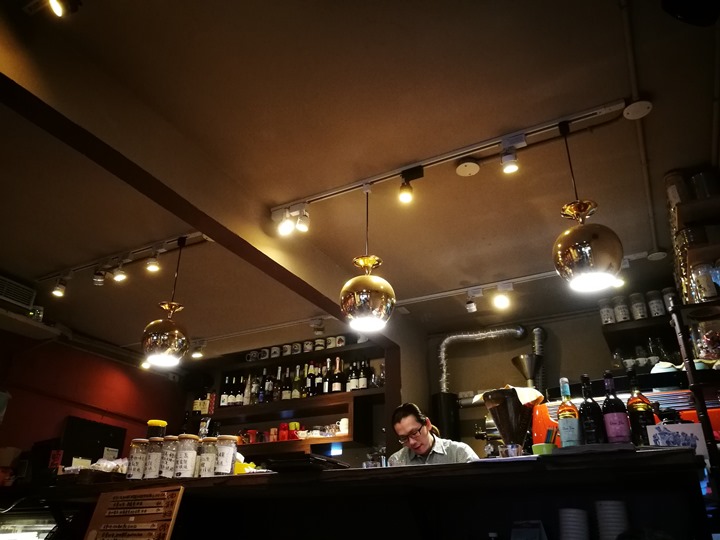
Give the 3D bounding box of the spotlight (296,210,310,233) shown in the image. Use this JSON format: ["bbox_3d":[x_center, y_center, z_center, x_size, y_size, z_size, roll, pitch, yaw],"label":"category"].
[{"bbox_3d":[-0.296,-0.254,2.942,0.080,0.105,0.070,8,-26,-15],"label":"spotlight"}]

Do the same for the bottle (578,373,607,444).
[{"bbox_3d":[0.905,0.548,2.195,0.079,0.285,0.079,-13,-30,25],"label":"bottle"}]

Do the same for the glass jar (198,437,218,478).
[{"bbox_3d":[-0.775,0.954,2.862,0.084,0.195,0.084,7,-26,-13],"label":"glass jar"}]

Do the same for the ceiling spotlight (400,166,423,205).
[{"bbox_3d":[0.259,-0.434,2.886,0.110,0.160,0.075,-12,-29,25],"label":"ceiling spotlight"}]

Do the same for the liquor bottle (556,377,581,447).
[{"bbox_3d":[0.827,0.567,2.234,0.075,0.280,0.075,-13,-30,25],"label":"liquor bottle"}]

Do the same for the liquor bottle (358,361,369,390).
[{"bbox_3d":[0.031,0.910,4.846,0.075,0.250,0.075,-12,-29,25],"label":"liquor bottle"}]

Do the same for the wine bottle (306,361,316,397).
[{"bbox_3d":[-0.421,0.942,4.830,0.082,0.312,0.082,1,-27,0],"label":"wine bottle"}]

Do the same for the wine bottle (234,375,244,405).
[{"bbox_3d":[-1.092,1.111,5.148,0.076,0.298,0.076,-13,-30,25],"label":"wine bottle"}]

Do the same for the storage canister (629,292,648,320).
[{"bbox_3d":[1.925,0.256,3.896,0.094,0.203,0.094,-13,-30,25],"label":"storage canister"}]

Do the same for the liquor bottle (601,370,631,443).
[{"bbox_3d":[0.929,0.510,2.050,0.079,0.287,0.079,-11,-28,22],"label":"liquor bottle"}]

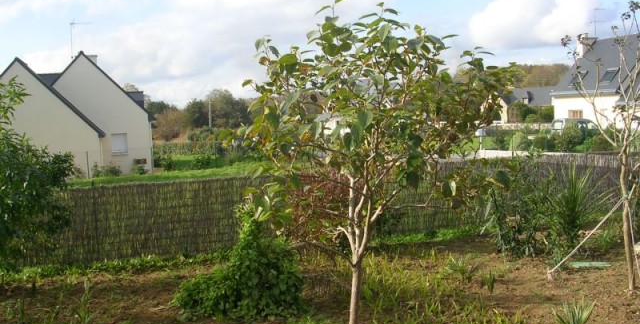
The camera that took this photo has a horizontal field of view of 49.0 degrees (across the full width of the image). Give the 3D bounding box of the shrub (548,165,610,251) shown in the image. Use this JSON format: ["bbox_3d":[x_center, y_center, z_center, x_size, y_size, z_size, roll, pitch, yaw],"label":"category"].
[{"bbox_3d":[4.672,0.834,12.600,1.080,1.600,1.050,0,4,20],"label":"shrub"}]

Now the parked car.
[{"bbox_3d":[19.760,-2.376,53.500,4.150,1.800,1.720,-2,3,-16],"label":"parked car"}]

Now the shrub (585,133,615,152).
[{"bbox_3d":[14.321,-0.948,36.000,1.500,1.150,1.400,0,4,22],"label":"shrub"}]

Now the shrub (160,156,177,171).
[{"bbox_3d":[-9.380,0.093,43.500,1.000,0.900,0.950,-2,3,-12],"label":"shrub"}]

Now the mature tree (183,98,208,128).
[{"bbox_3d":[-21.264,-8.113,120.000,4.500,5.600,4.400,-2,3,-10],"label":"mature tree"}]

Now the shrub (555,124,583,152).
[{"bbox_3d":[12.733,-1.153,36.000,1.420,1.550,1.350,0,4,19],"label":"shrub"}]

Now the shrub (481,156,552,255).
[{"bbox_3d":[3.542,0.780,12.600,1.280,1.760,1.100,-1,3,16],"label":"shrub"}]

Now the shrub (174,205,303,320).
[{"bbox_3d":[-1.137,1.374,9.800,1.700,1.400,1.350,-2,3,-7],"label":"shrub"}]

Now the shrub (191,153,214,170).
[{"bbox_3d":[-7.358,-0.031,44.000,1.500,1.150,1.300,-2,3,-9],"label":"shrub"}]

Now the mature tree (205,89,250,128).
[{"bbox_3d":[-15.799,-8.967,120.000,7.800,7.300,7.200,-2,3,-7],"label":"mature tree"}]

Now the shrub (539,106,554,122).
[{"bbox_3d":[29.014,-6.021,90.000,2.200,2.300,2.000,0,4,18],"label":"shrub"}]

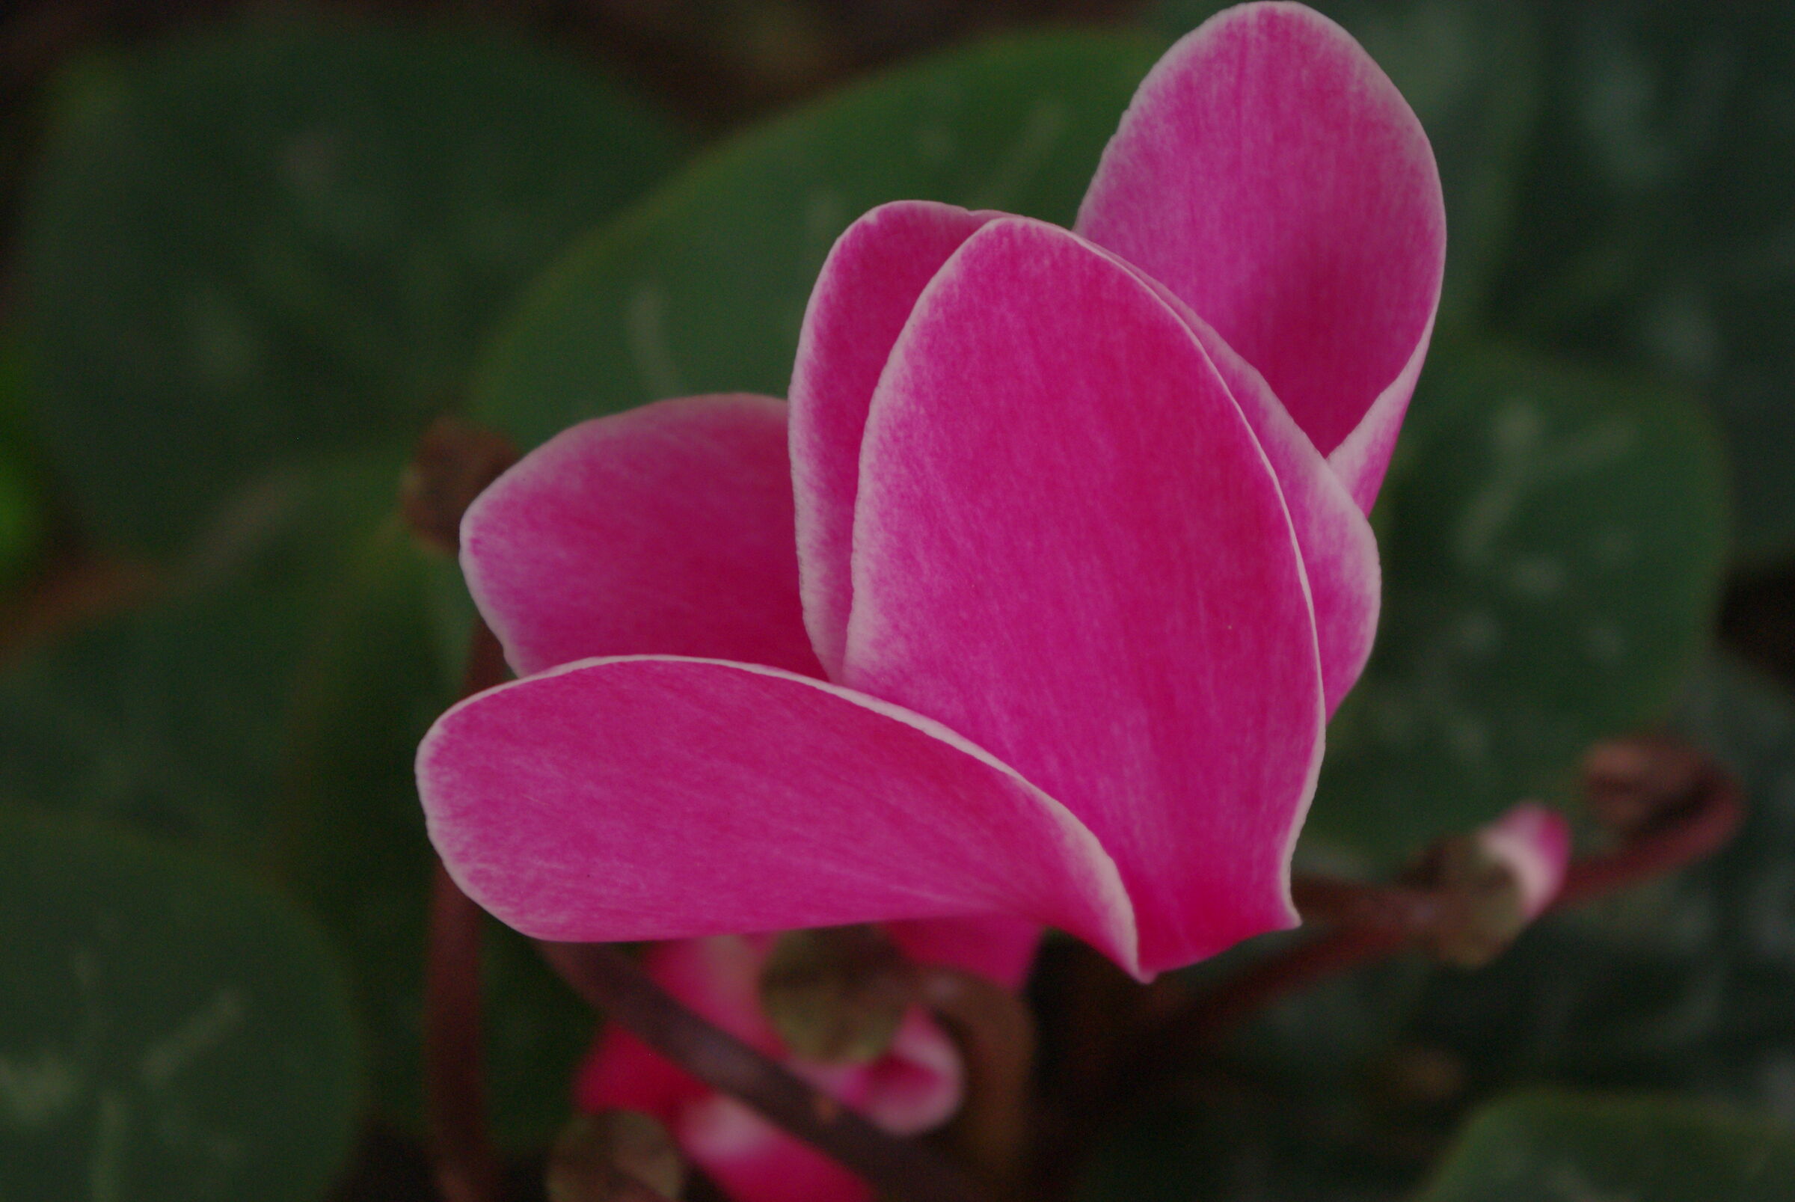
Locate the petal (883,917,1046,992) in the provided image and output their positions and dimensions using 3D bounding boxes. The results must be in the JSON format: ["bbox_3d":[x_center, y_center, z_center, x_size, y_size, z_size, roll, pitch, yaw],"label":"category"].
[{"bbox_3d":[0.005,0.027,0.330,0.016,0.014,0.009,4,18,-6],"label":"petal"}]

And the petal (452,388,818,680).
[{"bbox_3d":[-0.015,-0.001,0.305,0.039,0.014,0.022,25,63,-6],"label":"petal"}]

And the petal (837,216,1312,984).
[{"bbox_3d":[0.013,0.000,0.285,0.030,0.052,0.014,-13,12,-4],"label":"petal"}]

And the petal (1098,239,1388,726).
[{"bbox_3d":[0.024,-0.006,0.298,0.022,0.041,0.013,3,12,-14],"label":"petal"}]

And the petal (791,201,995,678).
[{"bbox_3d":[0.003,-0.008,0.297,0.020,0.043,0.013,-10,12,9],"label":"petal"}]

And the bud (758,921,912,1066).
[{"bbox_3d":[-0.005,0.032,0.335,0.011,0.011,0.011,0,33,0],"label":"bud"}]

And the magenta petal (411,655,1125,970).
[{"bbox_3d":[-0.008,0.015,0.283,0.050,0.016,0.020,12,76,-9],"label":"magenta petal"}]

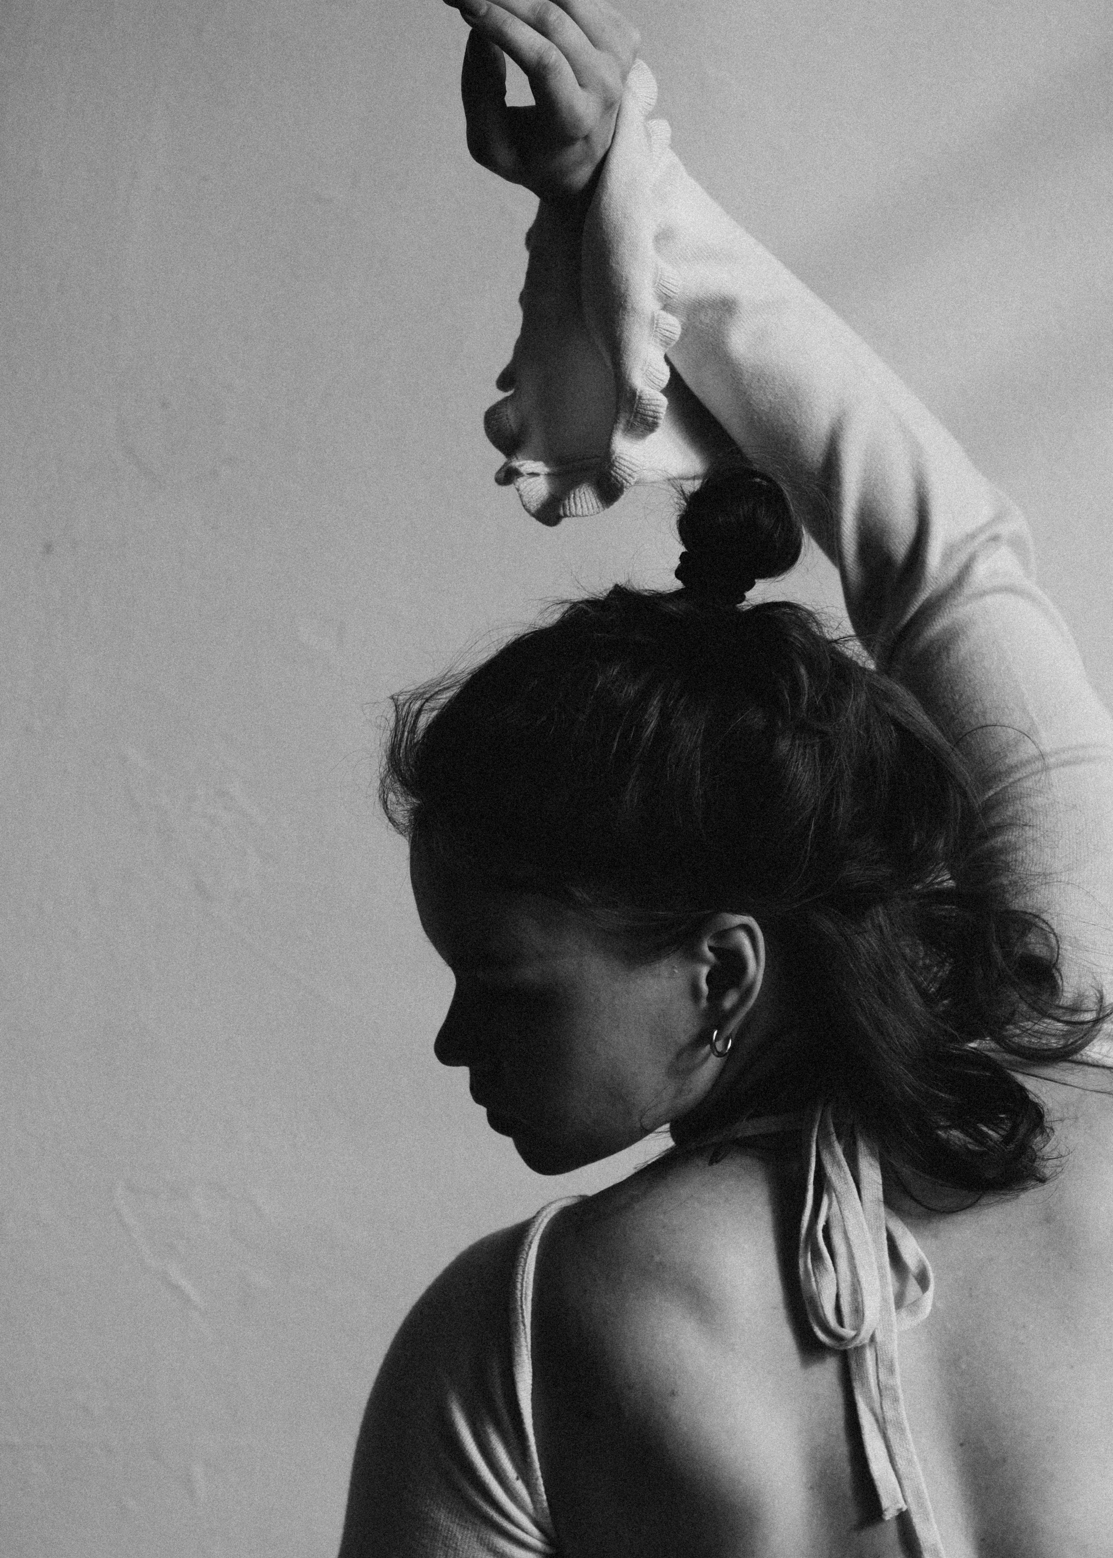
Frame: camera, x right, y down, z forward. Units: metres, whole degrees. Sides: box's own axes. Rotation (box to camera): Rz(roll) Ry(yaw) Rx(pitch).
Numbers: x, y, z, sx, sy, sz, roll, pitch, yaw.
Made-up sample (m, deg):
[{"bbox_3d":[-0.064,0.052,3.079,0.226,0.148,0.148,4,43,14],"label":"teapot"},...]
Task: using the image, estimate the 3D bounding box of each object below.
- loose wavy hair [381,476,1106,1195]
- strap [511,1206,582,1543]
[{"bbox_3d":[0.082,0.024,3.730,0.300,0.305,0.215,-5,2,13],"label":"loose wavy hair"},{"bbox_3d":[-0.005,0.260,3.740,0.033,0.152,0.065,0,2,0],"label":"strap"}]

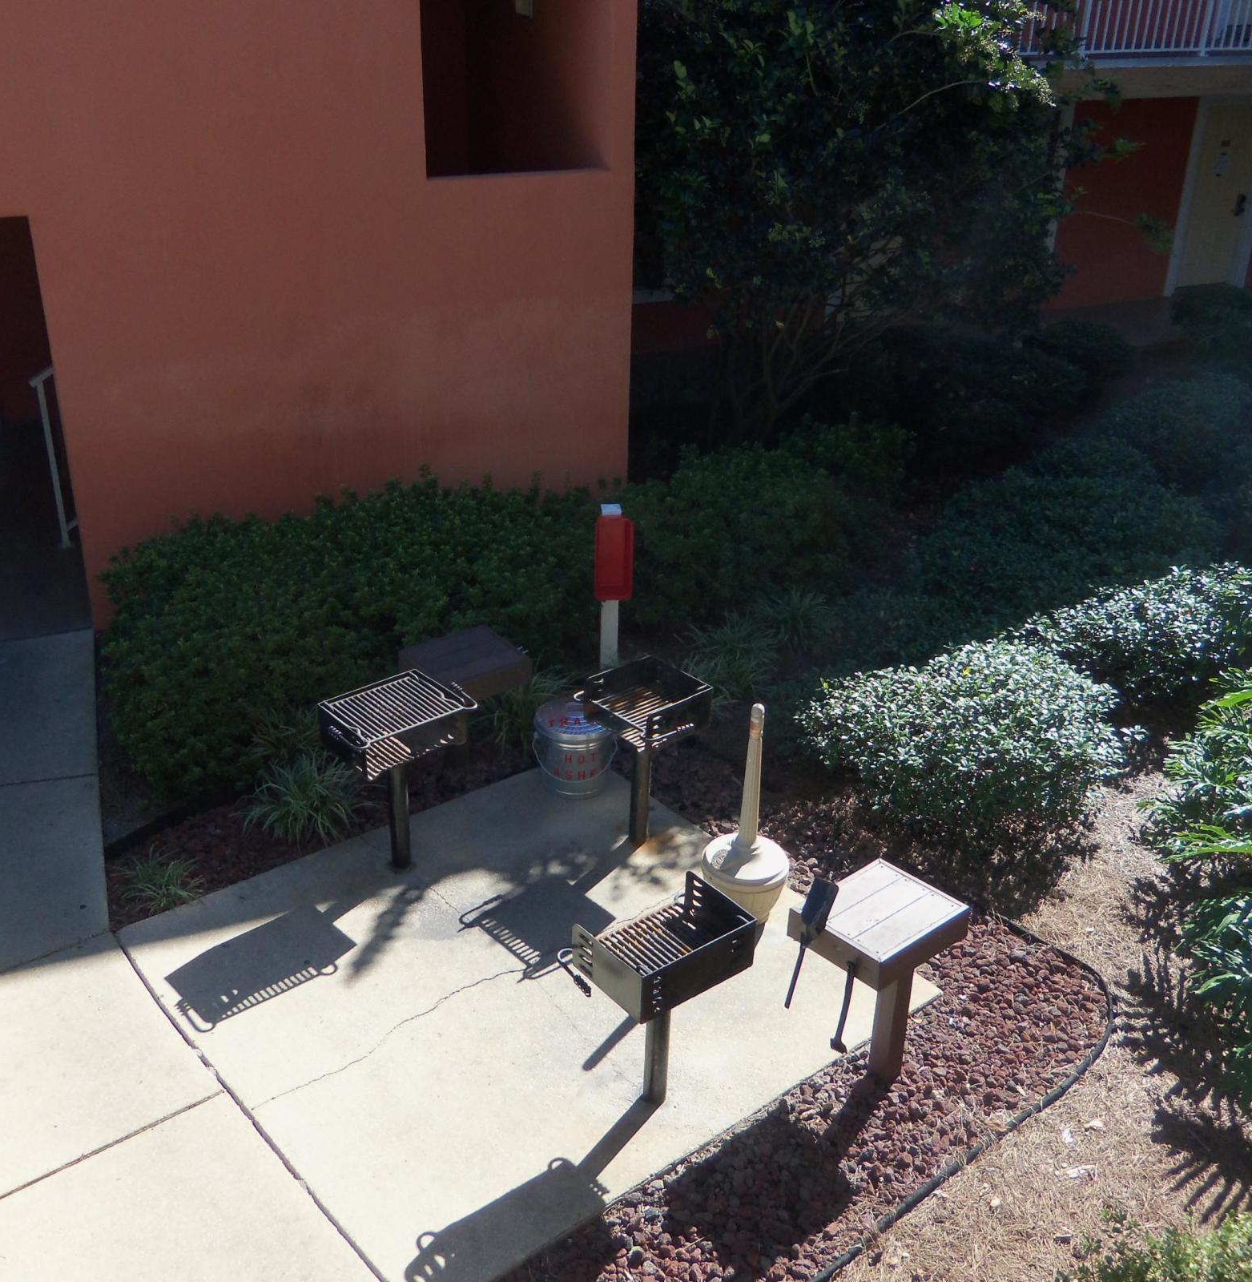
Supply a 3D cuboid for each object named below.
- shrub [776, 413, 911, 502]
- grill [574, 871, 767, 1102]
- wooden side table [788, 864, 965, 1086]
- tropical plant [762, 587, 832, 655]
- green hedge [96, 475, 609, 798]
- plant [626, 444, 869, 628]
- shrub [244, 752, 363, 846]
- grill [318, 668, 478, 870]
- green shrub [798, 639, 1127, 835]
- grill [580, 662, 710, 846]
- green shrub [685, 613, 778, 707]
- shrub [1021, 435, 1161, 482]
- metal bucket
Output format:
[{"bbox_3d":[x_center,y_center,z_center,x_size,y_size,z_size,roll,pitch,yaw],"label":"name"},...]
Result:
[{"bbox_3d":[1.670,-1.360,10.580,0.990,0.630,0.890,1,25,0],"label":"shrub"},{"bbox_3d":[0.118,1.354,5.039,0.570,0.822,0.420,-17,31,-34],"label":"grill"},{"bbox_3d":[0.942,1.302,5.288,0.520,0.690,0.430,-20,32,-37],"label":"wooden side table"},{"bbox_3d":[1.105,-0.174,8.880,0.500,0.360,0.470,1,25,0],"label":"tropical plant"},{"bbox_3d":[-1.464,-0.201,8.020,3.000,0.900,1.550,-11,28,-23],"label":"green hedge"},{"bbox_3d":[0.795,-0.790,9.553,1.600,0.880,1.400,1,25,0],"label":"plant"},{"bbox_3d":[-1.620,0.725,6.885,0.590,0.340,0.560,1,25,0],"label":"shrub"},{"bbox_3d":[-1.038,0.688,6.349,0.570,0.874,0.440,-19,32,-37],"label":"grill"},{"bbox_3d":[1.680,0.480,7.030,1.600,0.720,1.360,1,25,0],"label":"green shrub"},{"bbox_3d":[0.077,0.593,6.598,0.430,0.870,0.560,-17,31,-33],"label":"grill"},{"bbox_3d":[0.610,0.110,8.000,0.530,0.470,0.580,1,25,0],"label":"green shrub"},{"bbox_3d":[3.260,-1.040,9.690,0.980,0.750,0.850,1,25,0],"label":"shrub"},{"bbox_3d":[-0.268,0.553,7.185,0.410,0.430,0.410,1,25,0],"label":"metal bucket"}]

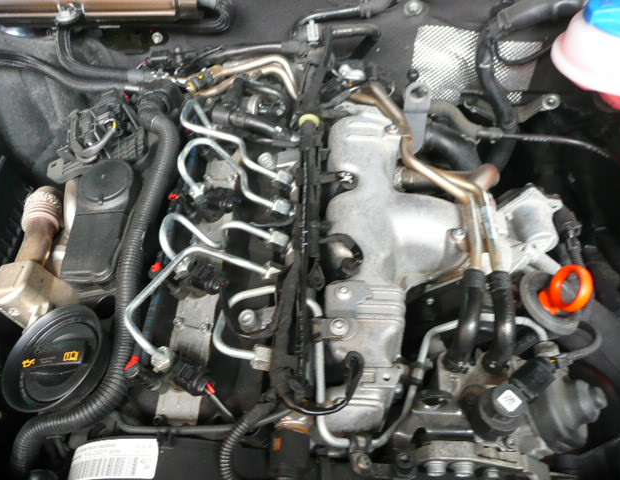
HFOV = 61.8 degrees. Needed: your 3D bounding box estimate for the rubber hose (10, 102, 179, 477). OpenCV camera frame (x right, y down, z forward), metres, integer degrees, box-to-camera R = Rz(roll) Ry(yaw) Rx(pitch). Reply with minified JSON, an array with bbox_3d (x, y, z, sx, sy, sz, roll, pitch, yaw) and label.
[{"bbox_3d":[-0.178,0.027,0.483,0.086,0.111,0.363,8,57,5],"label":"rubber hose"}]

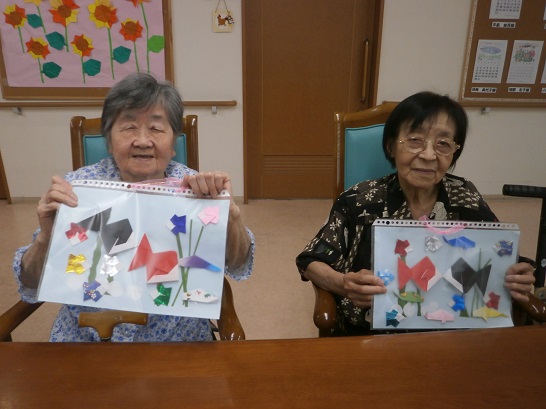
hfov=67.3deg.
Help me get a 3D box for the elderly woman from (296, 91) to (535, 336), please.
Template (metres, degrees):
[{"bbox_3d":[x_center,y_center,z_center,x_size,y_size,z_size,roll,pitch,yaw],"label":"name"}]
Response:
[{"bbox_3d":[0.315,0.238,1.035,0.500,1.040,0.580,3,17,8],"label":"elderly woman"}]

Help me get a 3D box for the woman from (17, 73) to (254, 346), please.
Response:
[{"bbox_3d":[-0.280,0.246,0.975,0.480,1.050,0.570,-2,17,-8],"label":"woman"}]

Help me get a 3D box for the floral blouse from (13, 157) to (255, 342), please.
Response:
[{"bbox_3d":[-0.285,0.133,1.003,0.480,0.520,0.380,-2,17,-8],"label":"floral blouse"}]

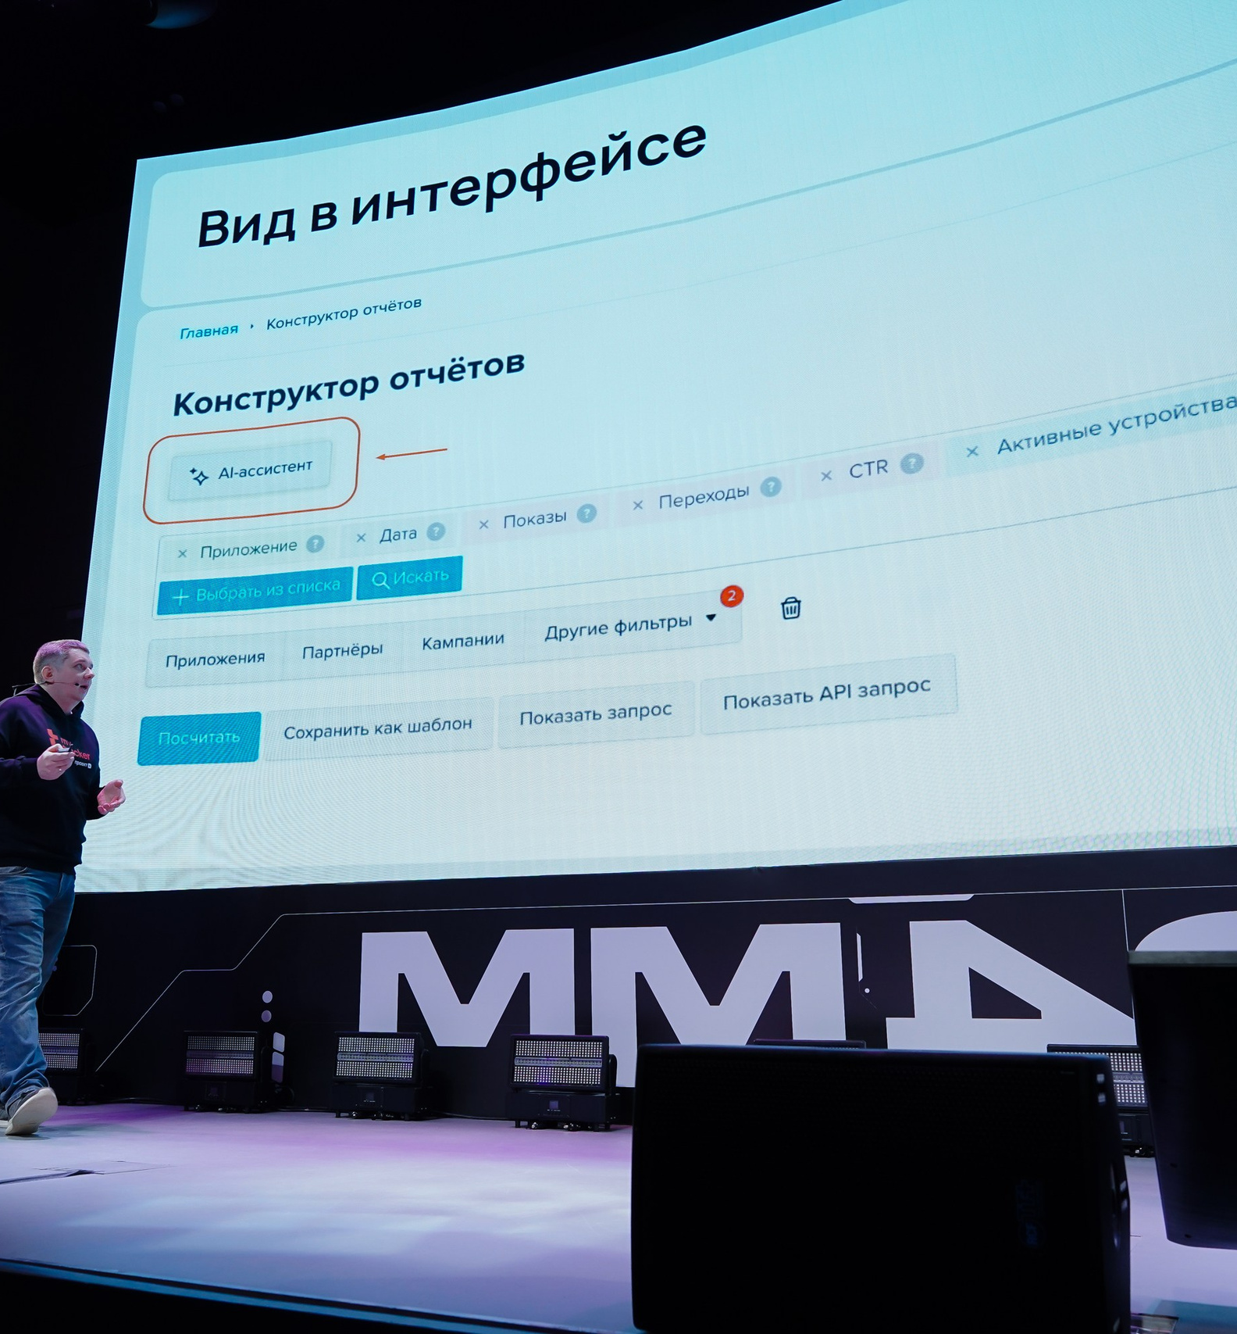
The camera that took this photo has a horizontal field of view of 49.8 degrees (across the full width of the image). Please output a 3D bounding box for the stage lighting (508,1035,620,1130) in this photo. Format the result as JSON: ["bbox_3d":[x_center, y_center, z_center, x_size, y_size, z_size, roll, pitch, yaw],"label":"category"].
[{"bbox_3d":[-0.189,1.530,4.937,0.402,0.320,0.180,-7,-14,25],"label":"stage lighting"}]

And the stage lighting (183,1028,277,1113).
[{"bbox_3d":[-1.646,1.708,5.652,0.402,0.320,0.180,-7,-14,25],"label":"stage lighting"}]

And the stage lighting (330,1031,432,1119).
[{"bbox_3d":[-0.930,1.621,5.307,0.402,0.320,0.180,-7,-14,25],"label":"stage lighting"}]

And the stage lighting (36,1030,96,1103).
[{"bbox_3d":[-2.527,1.811,6.064,0.402,0.320,0.180,-7,-14,25],"label":"stage lighting"}]

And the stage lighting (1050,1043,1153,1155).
[{"bbox_3d":[1.544,1.311,4.054,0.402,0.320,0.180,-7,-14,25],"label":"stage lighting"}]

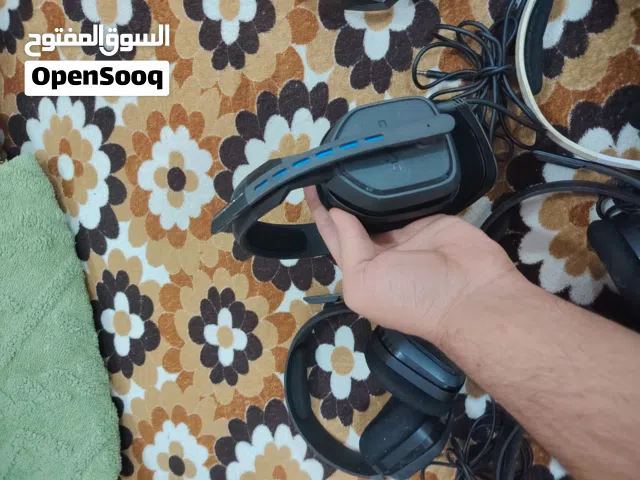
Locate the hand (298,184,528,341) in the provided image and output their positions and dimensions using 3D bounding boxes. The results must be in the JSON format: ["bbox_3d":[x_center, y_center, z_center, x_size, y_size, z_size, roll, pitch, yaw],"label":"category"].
[{"bbox_3d":[0.055,0.002,0.322,0.160,0.075,0.098,39,85,26],"label":"hand"}]

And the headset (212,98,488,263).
[{"bbox_3d":[0.029,-0.031,0.385,0.195,0.165,0.090,-11,72,14],"label":"headset"}]

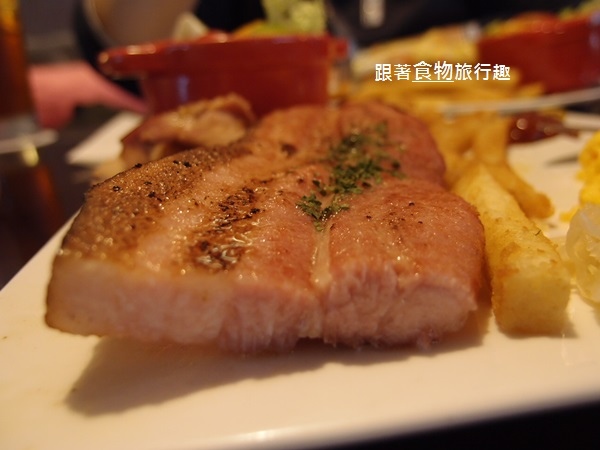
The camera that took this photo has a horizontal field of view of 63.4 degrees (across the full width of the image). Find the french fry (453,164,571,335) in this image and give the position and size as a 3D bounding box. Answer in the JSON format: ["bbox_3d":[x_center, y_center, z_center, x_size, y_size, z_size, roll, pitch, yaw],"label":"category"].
[{"bbox_3d":[0.061,0.002,0.155,0.016,0.016,0.085,1,24,8],"label":"french fry"}]

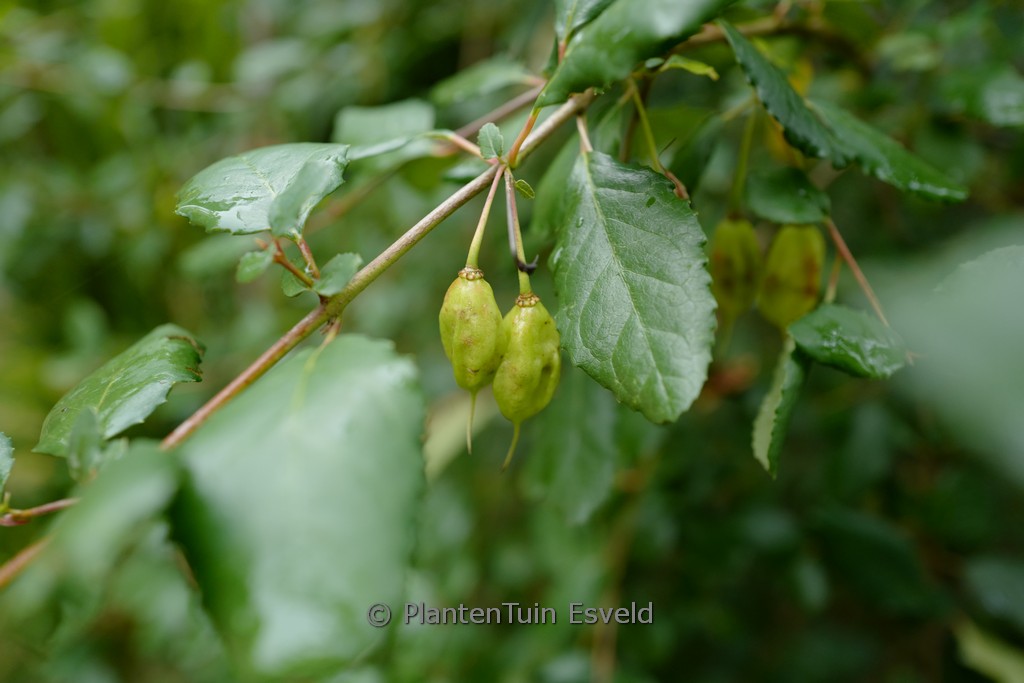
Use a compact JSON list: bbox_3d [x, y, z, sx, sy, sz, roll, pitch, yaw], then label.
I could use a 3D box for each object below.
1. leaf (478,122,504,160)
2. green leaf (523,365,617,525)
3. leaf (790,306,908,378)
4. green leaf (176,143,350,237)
[{"bbox_3d":[-0.007,-0.065,0.258,0.008,0.012,0.004,-11,-6,-2],"label":"leaf"},{"bbox_3d":[0.026,0.043,0.360,0.043,0.081,0.016,0,-12,0],"label":"green leaf"},{"bbox_3d":[0.129,0.000,0.305,0.046,0.014,0.032,8,38,1],"label":"leaf"},{"bbox_3d":[-0.078,-0.048,0.250,0.052,0.016,0.046,-25,42,-16],"label":"green leaf"}]

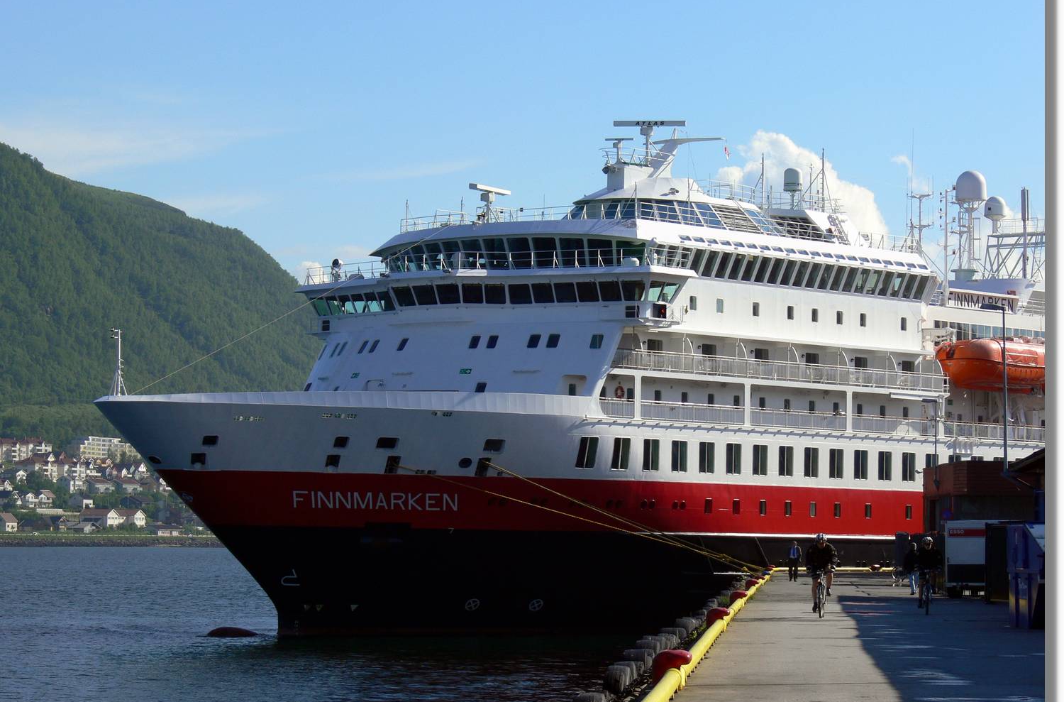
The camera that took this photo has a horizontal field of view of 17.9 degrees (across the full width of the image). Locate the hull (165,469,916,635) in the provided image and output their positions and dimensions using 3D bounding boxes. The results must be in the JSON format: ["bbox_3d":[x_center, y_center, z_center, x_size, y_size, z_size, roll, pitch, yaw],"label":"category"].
[{"bbox_3d":[26.492,13.173,215.299,21.500,8.200,131.000,-2,-4,43],"label":"hull"}]

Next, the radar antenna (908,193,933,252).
[{"bbox_3d":[24.481,-8.117,213.000,1.800,3.800,0.700,-2,-4,42],"label":"radar antenna"}]

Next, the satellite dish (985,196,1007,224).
[{"bbox_3d":[30.789,-9.389,224.636,1.470,1.750,1.470,1,-3,0],"label":"satellite dish"}]

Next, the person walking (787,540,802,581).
[{"bbox_3d":[10.677,8.555,137.648,0.580,1.680,0.420,0,-3,6],"label":"person walking"}]

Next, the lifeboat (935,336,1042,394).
[{"bbox_3d":[27.788,0.855,204.375,3.800,3.200,11.000,-2,-4,43],"label":"lifeboat"}]

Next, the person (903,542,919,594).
[{"bbox_3d":[12.570,7.200,112.000,0.520,1.730,0.450,0,-3,11],"label":"person"}]

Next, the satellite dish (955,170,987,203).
[{"bbox_3d":[28.459,-10.672,219.235,2.000,2.100,2.000,1,-3,0],"label":"satellite dish"}]

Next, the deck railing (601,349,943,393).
[{"bbox_3d":[14.570,1.195,192.100,0.150,1.100,31.000,-2,-5,42],"label":"deck railing"}]

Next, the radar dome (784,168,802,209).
[{"bbox_3d":[16.109,-10.020,209.000,1.130,2.500,1.130,1,-3,0],"label":"radar dome"}]

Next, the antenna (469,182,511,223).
[{"bbox_3d":[-2.353,-8.223,189.500,0.650,2.400,3.800,-1,-4,28],"label":"antenna"}]

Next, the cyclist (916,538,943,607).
[{"bbox_3d":[9.202,5.207,78.300,0.650,1.780,1.720,0,-3,5],"label":"cyclist"}]

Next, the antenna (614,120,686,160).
[{"bbox_3d":[6.815,-12.166,195.211,4.150,2.300,0.600,0,-3,8],"label":"antenna"}]

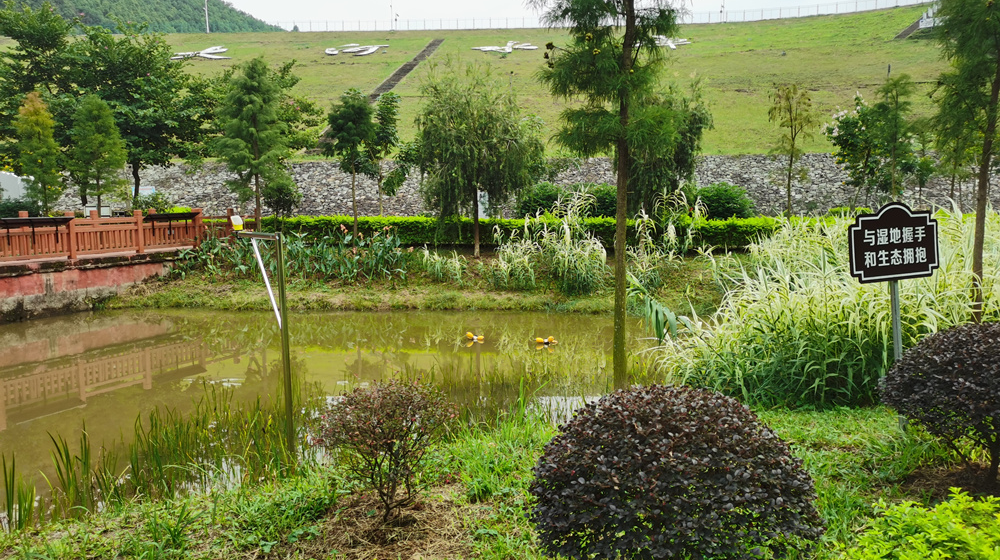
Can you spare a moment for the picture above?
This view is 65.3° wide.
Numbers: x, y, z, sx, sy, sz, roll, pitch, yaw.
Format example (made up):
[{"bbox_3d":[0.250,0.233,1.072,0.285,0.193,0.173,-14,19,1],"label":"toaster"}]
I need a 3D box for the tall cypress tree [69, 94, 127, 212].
[{"bbox_3d":[-11.882,-3.392,23.061,1.712,4.158,1.712,0,6,0],"label":"tall cypress tree"}]

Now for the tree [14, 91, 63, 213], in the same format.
[{"bbox_3d":[-13.624,-3.417,23.057,1.417,4.222,1.417,0,6,0],"label":"tree"}]

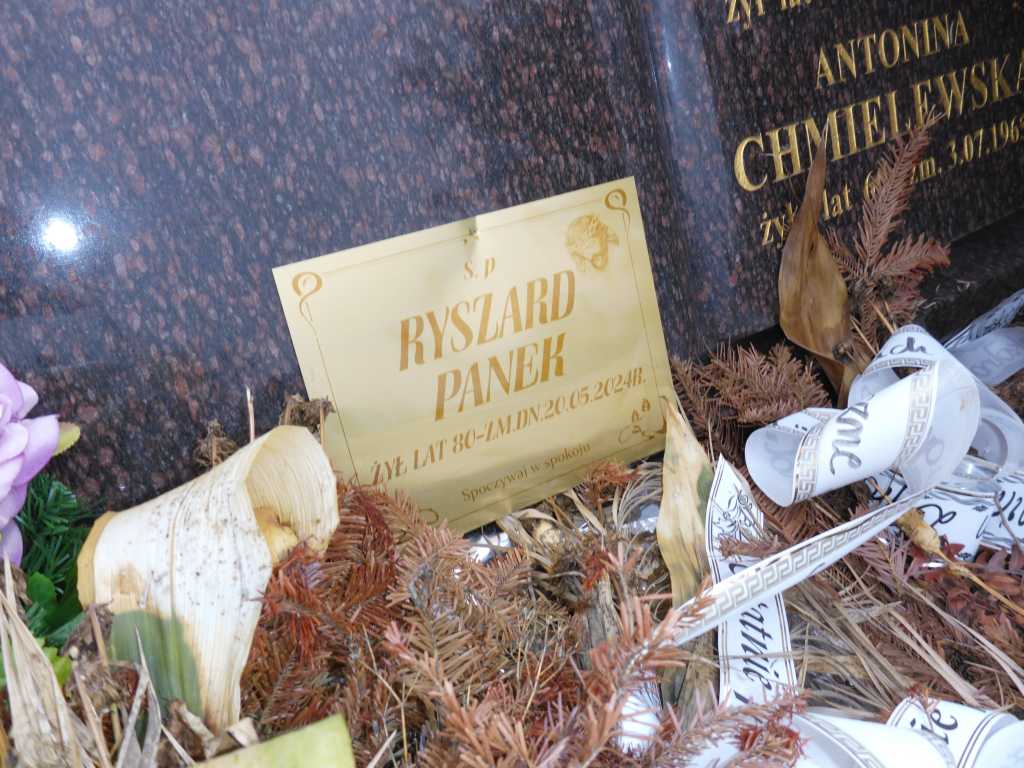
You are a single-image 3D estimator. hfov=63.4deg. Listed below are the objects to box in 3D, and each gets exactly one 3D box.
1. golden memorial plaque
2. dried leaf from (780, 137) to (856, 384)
[{"bbox_3d":[-0.007,-0.010,0.526,0.240,0.188,0.012,-17,14,-20],"label":"golden memorial plaque"},{"bbox_3d":[0.234,-0.086,0.635,0.058,0.205,0.035,-14,15,-6],"label":"dried leaf"}]

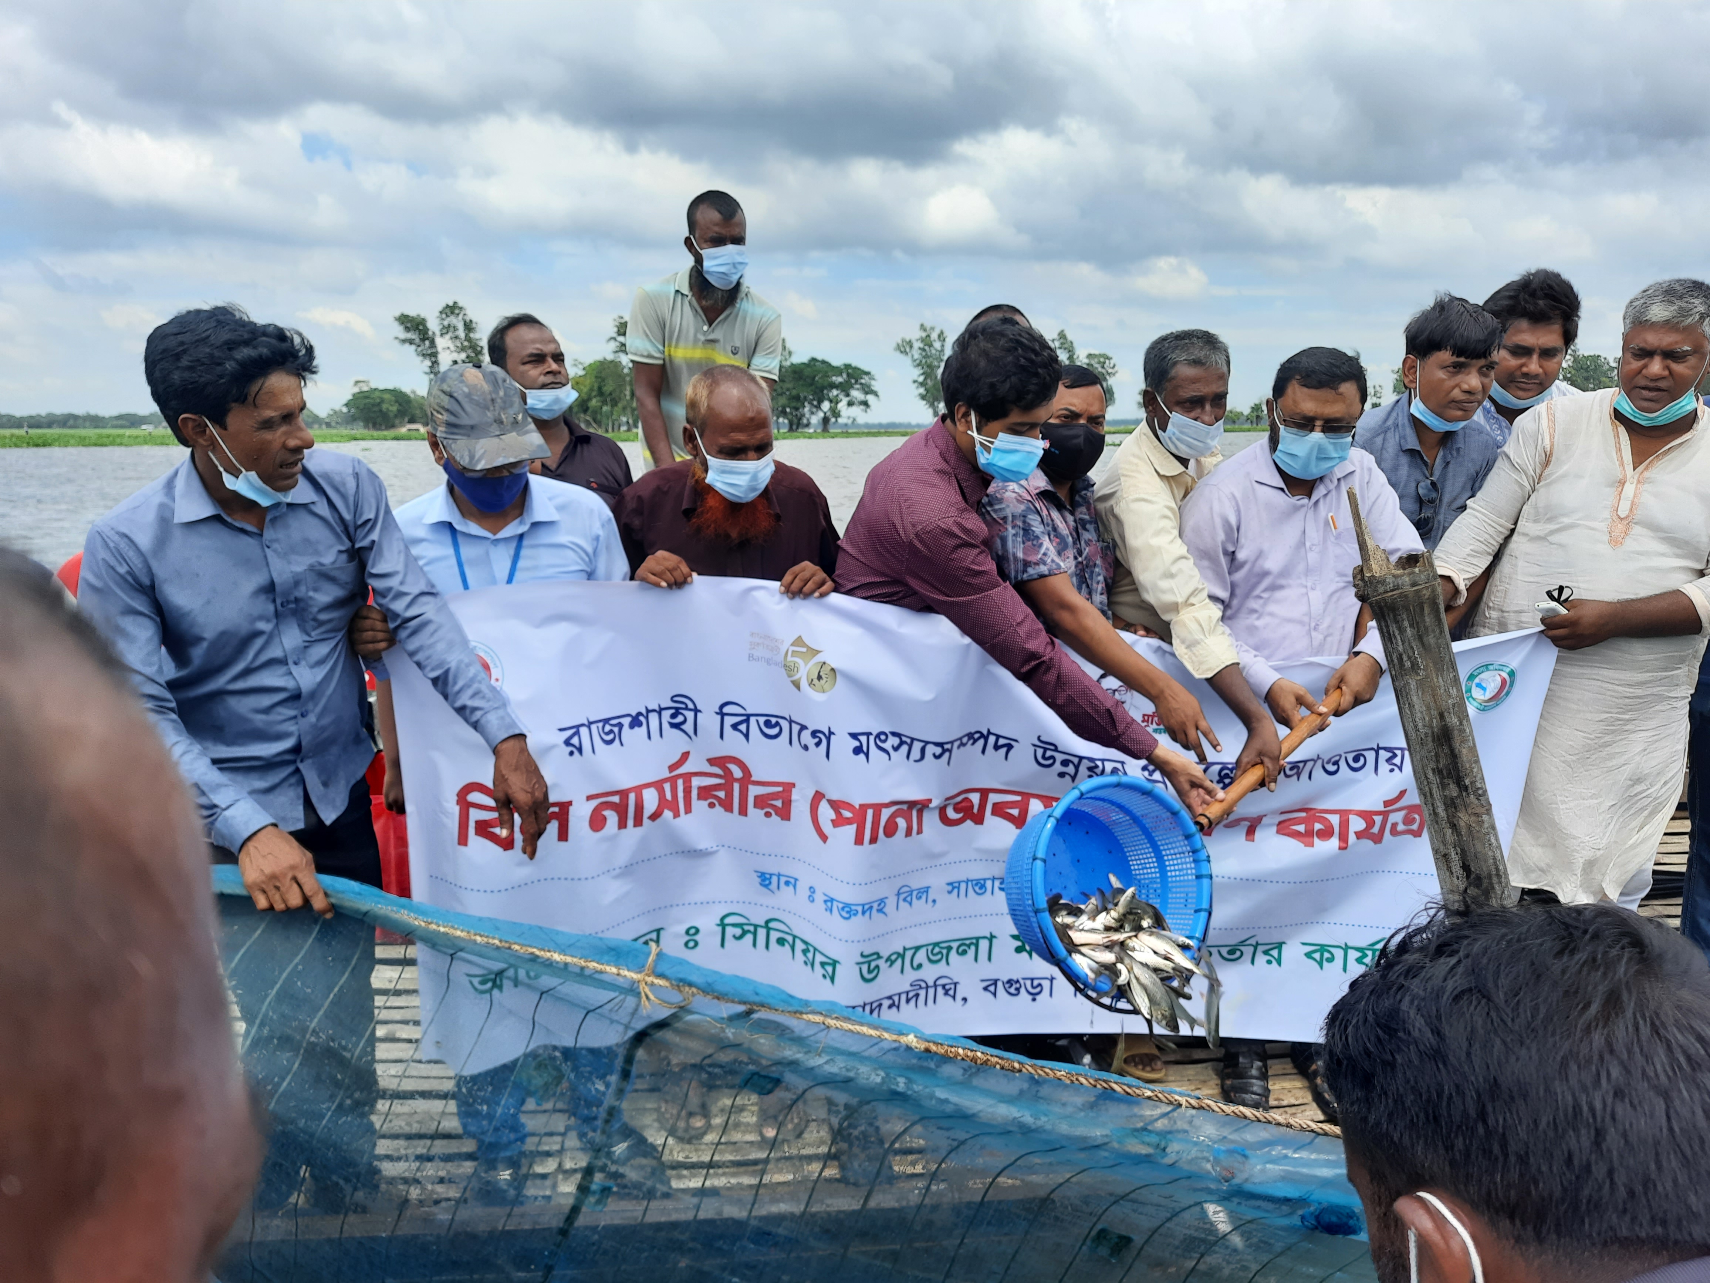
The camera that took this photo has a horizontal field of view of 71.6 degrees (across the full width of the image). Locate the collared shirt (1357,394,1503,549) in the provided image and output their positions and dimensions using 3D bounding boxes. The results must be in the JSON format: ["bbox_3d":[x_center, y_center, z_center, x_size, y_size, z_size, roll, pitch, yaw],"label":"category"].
[{"bbox_3d":[1.155,-0.169,2.369,0.410,0.620,0.280,2,11,10],"label":"collared shirt"}]

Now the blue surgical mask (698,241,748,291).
[{"bbox_3d":[-0.313,-0.891,2.820,0.130,0.110,0.080,-7,28,-35],"label":"blue surgical mask"}]

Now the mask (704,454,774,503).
[{"bbox_3d":[-0.205,-0.285,2.080,0.130,0.090,0.075,-5,36,-25],"label":"mask"}]

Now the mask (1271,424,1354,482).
[{"bbox_3d":[0.792,-0.331,2.054,0.140,0.105,0.075,3,25,16],"label":"mask"}]

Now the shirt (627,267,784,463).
[{"bbox_3d":[-0.377,-0.612,2.999,0.400,0.640,0.280,-2,11,-12],"label":"shirt"}]

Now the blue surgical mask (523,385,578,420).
[{"bbox_3d":[-0.649,-0.507,2.520,0.090,0.080,0.130,9,13,39],"label":"blue surgical mask"}]

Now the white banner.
[{"bbox_3d":[0.197,0.317,2.040,1.920,0.820,0.130,0,10,0],"label":"white banner"}]

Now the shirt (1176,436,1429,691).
[{"bbox_3d":[0.834,-0.061,2.227,0.460,0.600,0.400,3,11,16],"label":"shirt"}]

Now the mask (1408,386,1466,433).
[{"bbox_3d":[1.020,-0.402,2.070,0.115,0.075,0.080,0,22,0],"label":"mask"}]

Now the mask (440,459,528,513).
[{"bbox_3d":[-0.598,-0.252,1.920,0.140,0.095,0.080,-5,37,-28],"label":"mask"}]

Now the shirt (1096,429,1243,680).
[{"bbox_3d":[0.638,-0.136,2.355,0.400,0.600,0.380,-4,11,-22],"label":"shirt"}]

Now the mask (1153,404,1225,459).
[{"bbox_3d":[0.622,-0.397,2.204,0.135,0.110,0.080,-5,24,-26],"label":"mask"}]

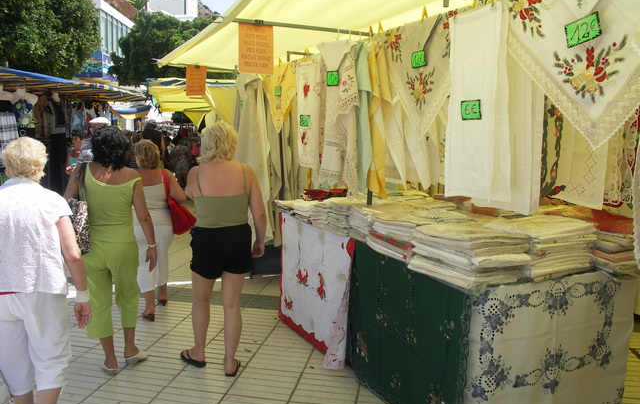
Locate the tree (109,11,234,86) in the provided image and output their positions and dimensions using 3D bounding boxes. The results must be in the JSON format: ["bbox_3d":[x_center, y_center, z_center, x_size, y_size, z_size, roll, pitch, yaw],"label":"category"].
[{"bbox_3d":[-4.967,-3.697,17.518,4.400,5.800,4.200,3,8,10],"label":"tree"}]

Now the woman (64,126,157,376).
[{"bbox_3d":[-1.418,0.321,3.501,0.530,1.630,0.420,1,7,-7],"label":"woman"}]

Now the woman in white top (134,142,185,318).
[{"bbox_3d":[-1.458,0.229,4.548,0.520,1.540,0.420,-1,8,-17],"label":"woman in white top"}]

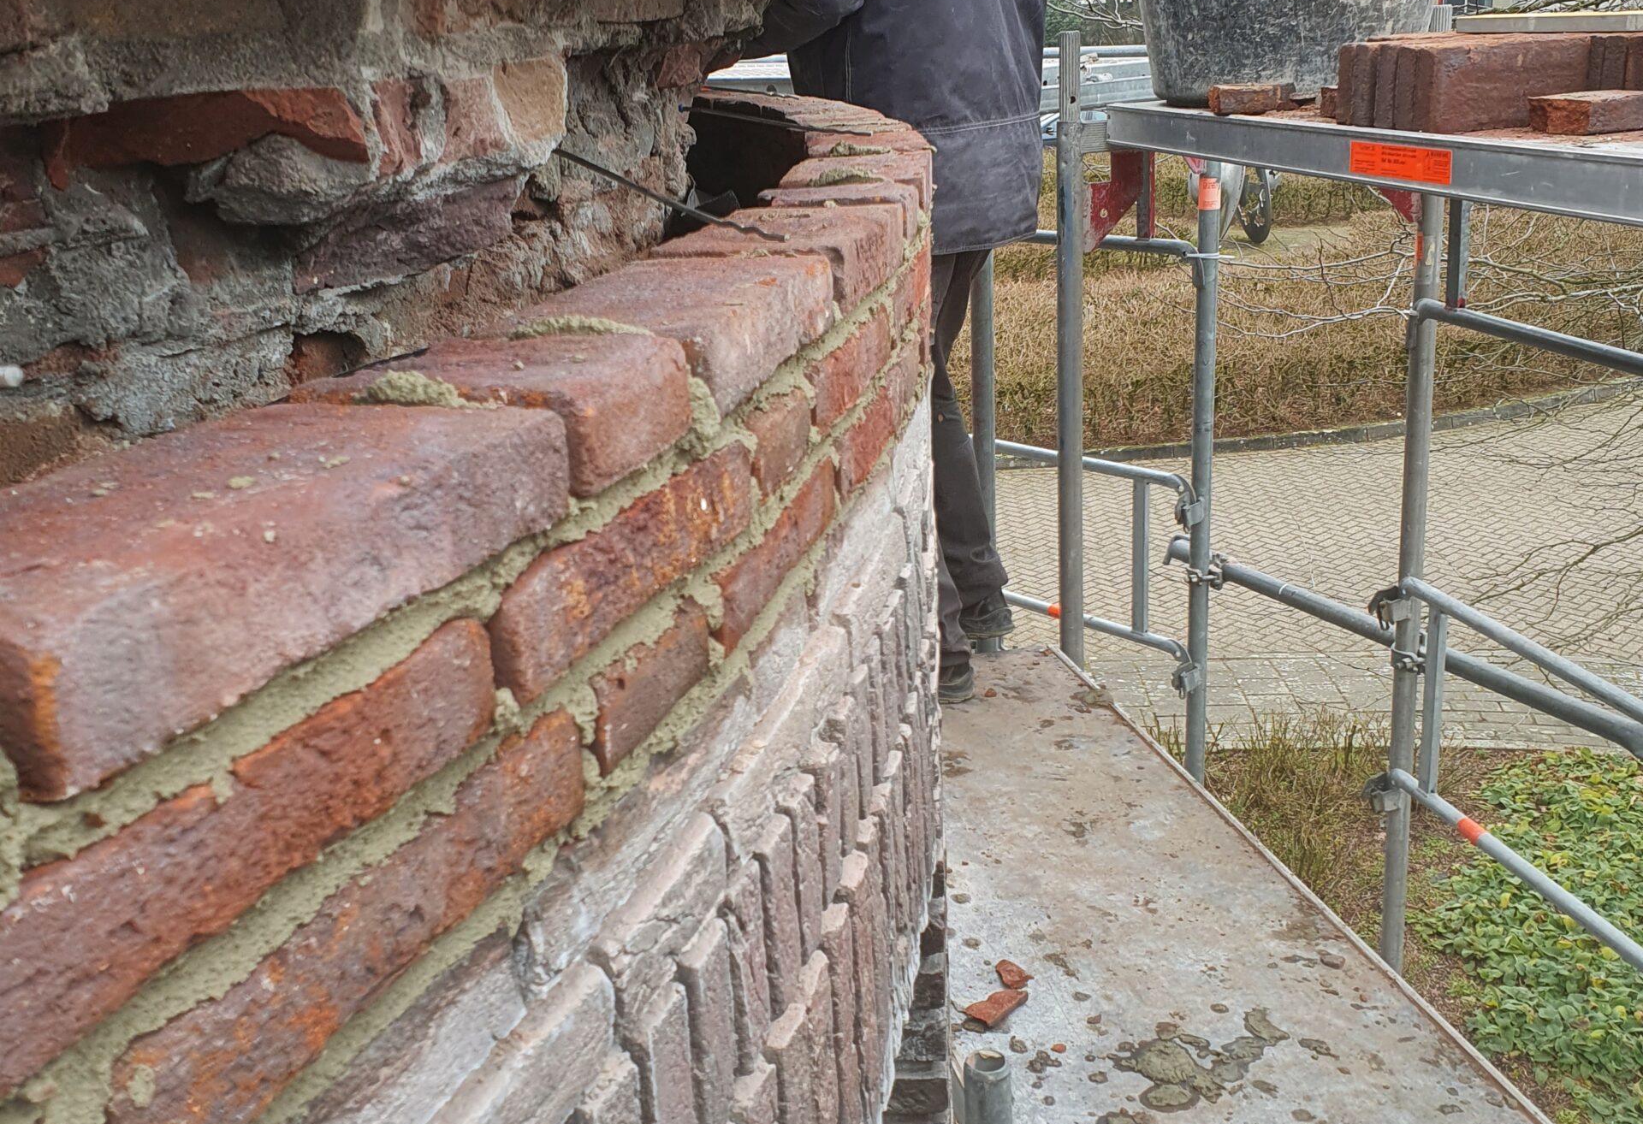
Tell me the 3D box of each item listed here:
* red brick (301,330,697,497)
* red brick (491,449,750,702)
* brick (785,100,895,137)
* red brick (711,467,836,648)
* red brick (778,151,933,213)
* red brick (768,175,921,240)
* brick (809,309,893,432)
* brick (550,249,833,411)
[{"bbox_3d":[-0.115,-0.055,0.589,0.104,0.040,0.101,4,20,20],"label":"red brick"},{"bbox_3d":[-0.111,-0.007,0.606,0.104,0.040,0.212,4,20,19],"label":"red brick"},{"bbox_3d":[0.010,-0.508,1.933,0.104,0.040,0.212,-5,19,-8],"label":"brick"},{"bbox_3d":[-0.067,-0.011,0.769,0.104,0.040,0.206,2,19,15],"label":"red brick"},{"bbox_3d":[0.031,-0.279,1.244,0.104,0.040,0.216,-1,18,6],"label":"red brick"},{"bbox_3d":[0.010,-0.235,1.111,0.104,0.040,0.098,0,19,9],"label":"red brick"},{"bbox_3d":[-0.031,-0.117,0.923,0.104,0.040,0.217,1,19,13],"label":"brick"},{"bbox_3d":[-0.068,-0.111,0.751,0.104,0.040,0.212,2,19,14],"label":"brick"}]

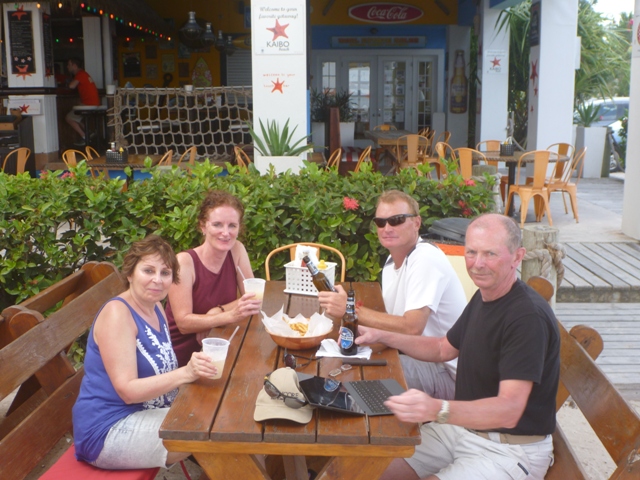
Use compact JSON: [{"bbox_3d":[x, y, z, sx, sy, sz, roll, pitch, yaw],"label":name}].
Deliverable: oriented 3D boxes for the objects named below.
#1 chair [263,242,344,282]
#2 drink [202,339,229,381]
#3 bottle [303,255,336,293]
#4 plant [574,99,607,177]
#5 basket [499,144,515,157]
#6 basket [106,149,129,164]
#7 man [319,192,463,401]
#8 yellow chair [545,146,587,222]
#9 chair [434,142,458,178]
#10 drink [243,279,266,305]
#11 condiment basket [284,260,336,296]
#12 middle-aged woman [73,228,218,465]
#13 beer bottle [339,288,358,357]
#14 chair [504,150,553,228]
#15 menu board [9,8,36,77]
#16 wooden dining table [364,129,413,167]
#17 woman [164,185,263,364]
[{"bbox_3d":[-0.082,0.476,4.281,0.460,0.850,0.510,0,11,0],"label":"chair"},{"bbox_3d":[-0.333,0.382,2.409,0.092,0.113,0.092,5,11,-1],"label":"drink"},{"bbox_3d":[0.006,0.167,3.220,0.062,0.232,0.062,-35,6,0],"label":"bottle"},{"bbox_3d":[4.671,-1.716,12.974,0.560,1.330,0.540,0,11,0],"label":"plant"},{"bbox_3d":[2.182,-1.057,8.826,0.170,0.140,0.190,3,11,14],"label":"basket"},{"bbox_3d":[-2.097,-0.873,7.843,0.235,0.140,0.165,-1,11,-8],"label":"basket"},{"bbox_3d":[0.285,0.447,3.129,0.710,1.310,0.540,-7,13,-33],"label":"man"},{"bbox_3d":[2.878,-0.672,8.918,0.510,0.850,0.460,3,11,16],"label":"yellow chair"},{"bbox_3d":[1.781,-0.811,9.663,0.510,0.850,0.460,10,15,43],"label":"chair"},{"bbox_3d":[-0.271,0.231,3.160,0.094,0.120,0.094,0,11,0],"label":"drink"},{"bbox_3d":[-0.040,0.191,3.686,0.230,0.125,0.145,6,12,27],"label":"condiment basket"},{"bbox_3d":[-0.545,0.582,2.687,0.690,1.210,0.480,7,13,32],"label":"middle-aged woman"},{"bbox_3d":[0.112,0.295,2.698,0.062,0.232,0.062,3,11,-1],"label":"beer bottle"},{"bbox_3d":[2.393,-0.593,8.497,0.460,0.850,0.510,-2,11,-11],"label":"chair"},{"bbox_3d":[-4.124,-2.729,10.500,0.335,0.850,0.030,0,11,0],"label":"menu board"},{"bbox_3d":[1.356,-1.435,13.128,0.880,0.760,2.300,0,11,0],"label":"wooden dining table"},{"bbox_3d":[-0.385,0.441,3.189,0.650,1.300,0.470,8,14,38],"label":"woman"}]

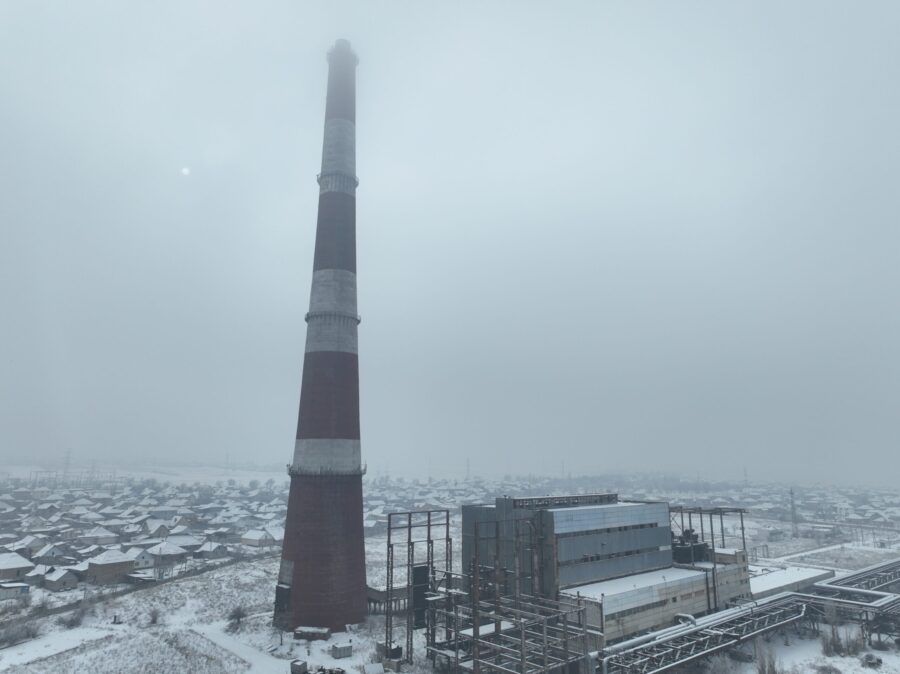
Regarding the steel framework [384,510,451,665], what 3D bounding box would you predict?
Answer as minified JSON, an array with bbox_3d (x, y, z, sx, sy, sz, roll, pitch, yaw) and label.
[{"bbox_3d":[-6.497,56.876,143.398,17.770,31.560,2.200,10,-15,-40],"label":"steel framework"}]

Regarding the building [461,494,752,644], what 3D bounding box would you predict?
[{"bbox_3d":[47.969,64.864,185.737,78.040,32.780,43.990,10,-15,-40],"label":"building"}]

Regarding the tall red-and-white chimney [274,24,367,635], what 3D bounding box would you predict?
[{"bbox_3d":[-35.295,-9.510,189.557,25.000,180.500,25.000,0,-12,0],"label":"tall red-and-white chimney"}]

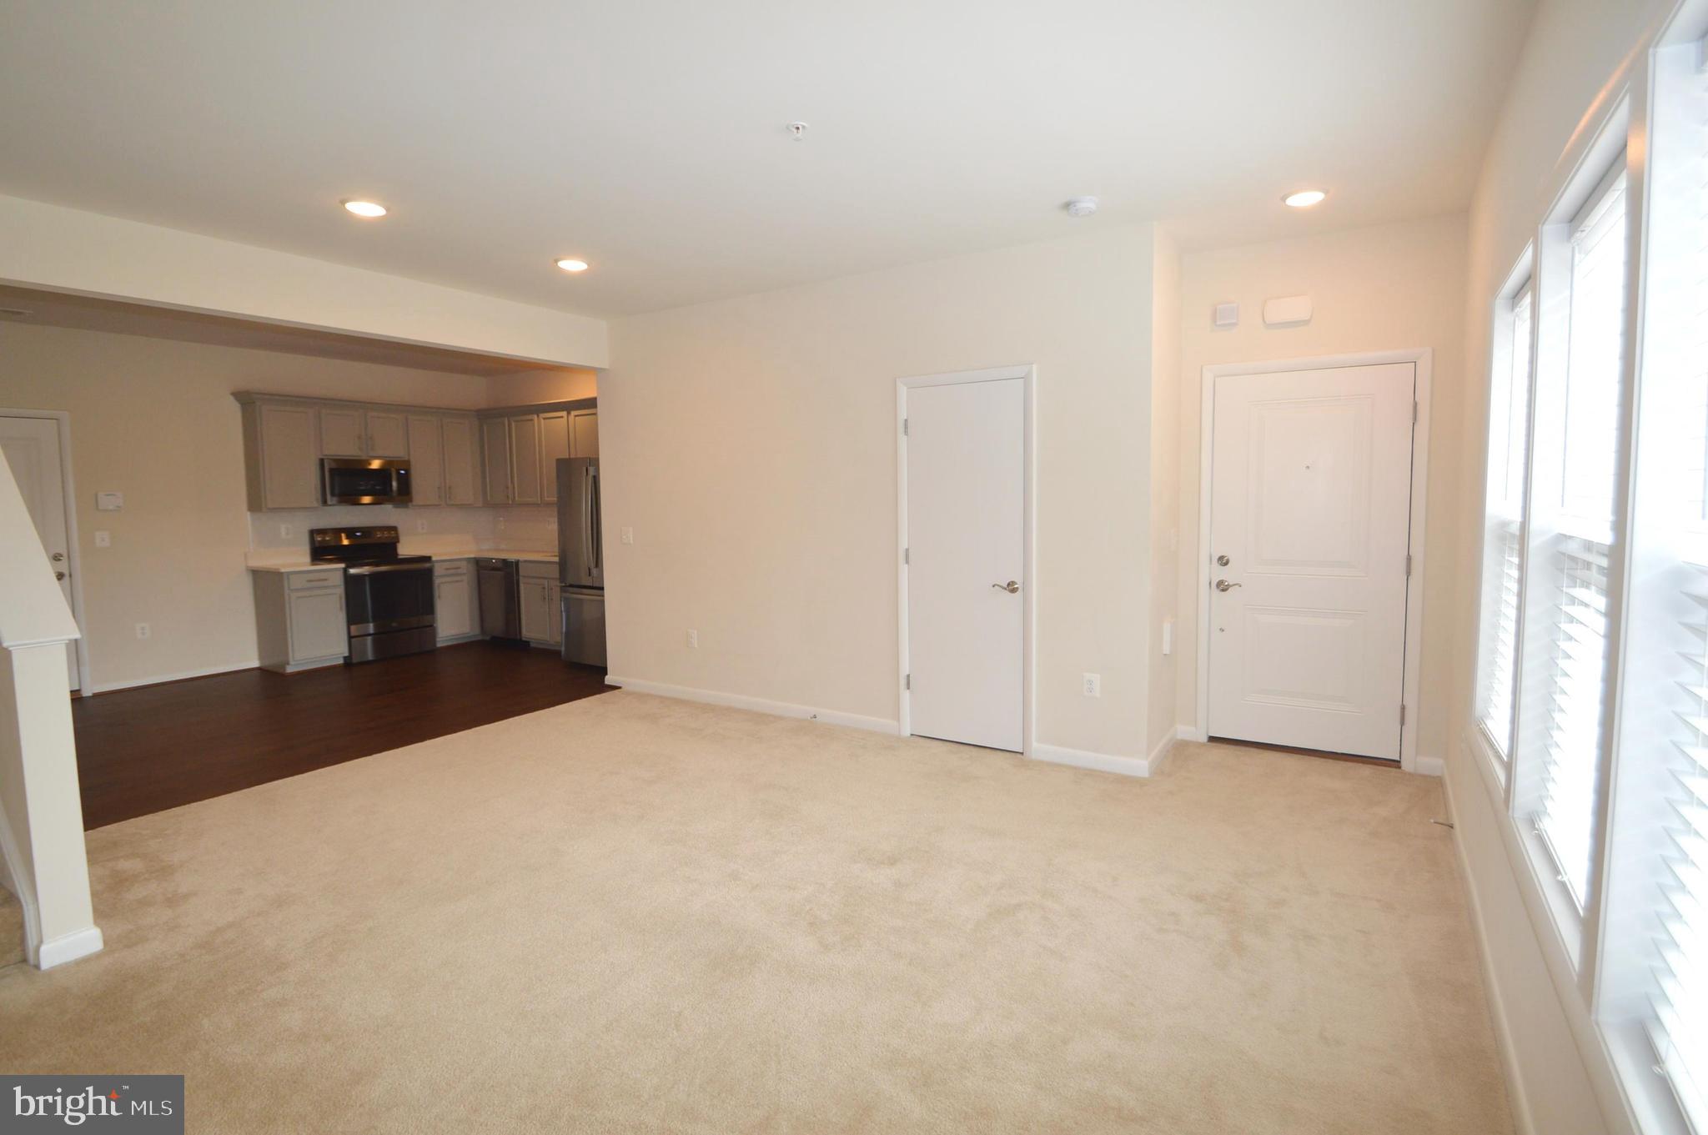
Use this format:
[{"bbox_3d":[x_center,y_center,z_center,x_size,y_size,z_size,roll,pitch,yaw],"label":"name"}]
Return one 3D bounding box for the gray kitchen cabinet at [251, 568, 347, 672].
[{"bbox_3d":[-4.995,0.457,6.852,0.611,0.899,0.485,2,6,32],"label":"gray kitchen cabinet"}]

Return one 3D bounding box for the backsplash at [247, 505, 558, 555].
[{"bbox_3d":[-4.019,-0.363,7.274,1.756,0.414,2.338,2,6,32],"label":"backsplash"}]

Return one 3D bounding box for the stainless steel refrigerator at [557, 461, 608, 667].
[{"bbox_3d":[-1.999,-0.046,6.839,0.909,1.818,0.869,2,6,32],"label":"stainless steel refrigerator"}]

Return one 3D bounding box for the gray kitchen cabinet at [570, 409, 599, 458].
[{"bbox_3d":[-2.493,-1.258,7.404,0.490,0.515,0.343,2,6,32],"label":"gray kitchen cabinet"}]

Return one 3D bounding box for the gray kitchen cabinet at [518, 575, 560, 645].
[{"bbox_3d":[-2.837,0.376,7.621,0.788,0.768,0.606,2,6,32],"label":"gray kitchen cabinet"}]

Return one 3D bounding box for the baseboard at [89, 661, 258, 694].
[{"bbox_3d":[-5.668,0.923,6.373,0.018,0.071,1.116,2,6,32],"label":"baseboard"}]

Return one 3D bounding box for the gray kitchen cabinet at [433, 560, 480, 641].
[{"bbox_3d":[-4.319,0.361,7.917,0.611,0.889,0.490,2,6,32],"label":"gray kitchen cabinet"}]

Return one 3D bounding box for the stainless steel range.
[{"bbox_3d":[-4.623,0.253,7.338,0.687,1.212,0.773,2,6,32],"label":"stainless steel range"}]

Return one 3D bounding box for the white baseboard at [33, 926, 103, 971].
[{"bbox_3d":[-2.502,1.210,2.424,0.022,0.081,0.144,2,6,32],"label":"white baseboard"}]

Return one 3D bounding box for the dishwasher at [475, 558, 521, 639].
[{"bbox_3d":[-3.444,0.328,7.991,0.616,0.838,0.606,2,6,32],"label":"dishwasher"}]

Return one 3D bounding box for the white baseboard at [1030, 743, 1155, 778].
[{"bbox_3d":[1.233,1.019,4.009,0.616,0.086,0.018,2,6,32],"label":"white baseboard"}]

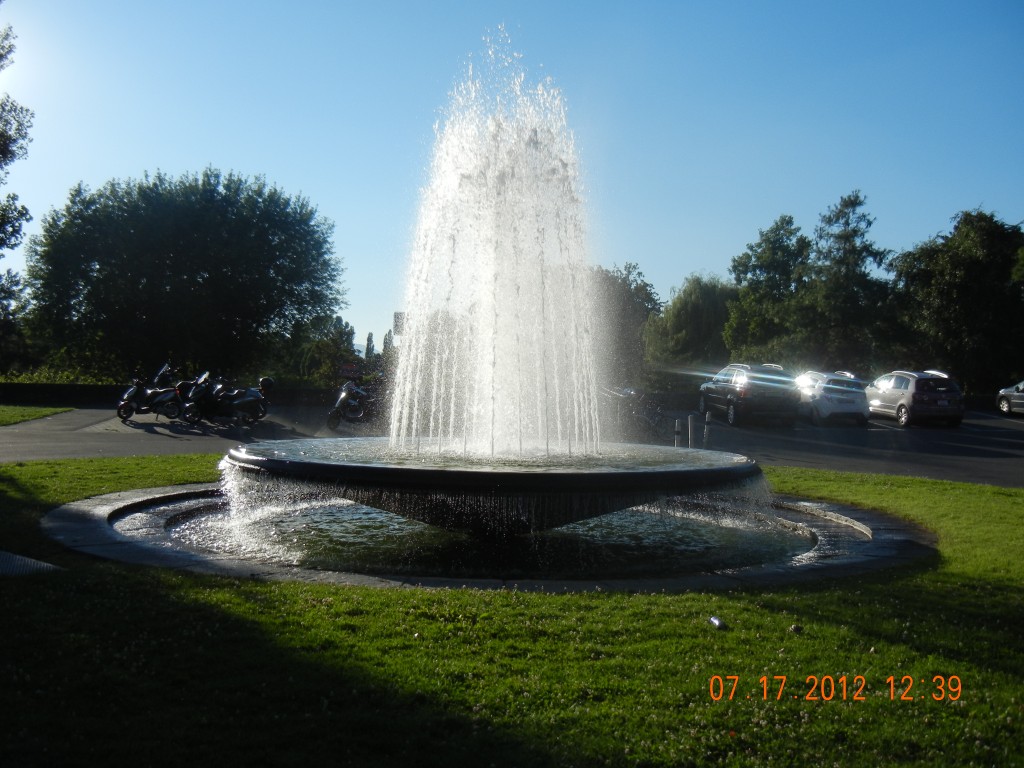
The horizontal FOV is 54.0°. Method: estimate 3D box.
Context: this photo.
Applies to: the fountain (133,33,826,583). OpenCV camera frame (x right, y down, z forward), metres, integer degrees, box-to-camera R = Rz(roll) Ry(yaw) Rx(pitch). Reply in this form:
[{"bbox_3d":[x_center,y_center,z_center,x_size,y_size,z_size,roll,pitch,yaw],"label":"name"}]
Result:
[{"bbox_3d":[-0.162,-1.355,12.163,8.500,5.750,8.500,1,0,0],"label":"fountain"}]

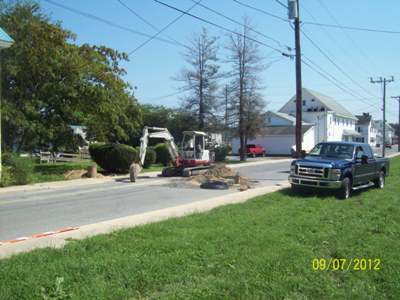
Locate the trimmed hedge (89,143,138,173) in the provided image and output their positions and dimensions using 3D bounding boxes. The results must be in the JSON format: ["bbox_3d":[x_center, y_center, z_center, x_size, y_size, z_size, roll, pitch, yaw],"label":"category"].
[{"bbox_3d":[-5.540,0.535,26.800,2.700,1.950,3.000,1,1,29],"label":"trimmed hedge"}]

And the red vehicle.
[{"bbox_3d":[7.007,0.159,55.000,1.800,1.680,4.500,0,1,-35],"label":"red vehicle"}]

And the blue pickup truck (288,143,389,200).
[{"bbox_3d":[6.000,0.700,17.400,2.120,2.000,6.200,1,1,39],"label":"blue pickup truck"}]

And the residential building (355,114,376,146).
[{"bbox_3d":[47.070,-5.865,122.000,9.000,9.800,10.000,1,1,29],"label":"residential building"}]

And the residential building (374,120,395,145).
[{"bbox_3d":[68.744,-6.409,155.000,9.500,9.200,10.000,1,1,29],"label":"residential building"}]

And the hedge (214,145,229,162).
[{"bbox_3d":[2.065,0.309,41.500,1.600,1.750,1.600,1,1,29],"label":"hedge"}]

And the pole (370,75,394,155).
[{"bbox_3d":[22.460,-3.948,51.000,2.500,10.000,0.350,1,1,30],"label":"pole"}]

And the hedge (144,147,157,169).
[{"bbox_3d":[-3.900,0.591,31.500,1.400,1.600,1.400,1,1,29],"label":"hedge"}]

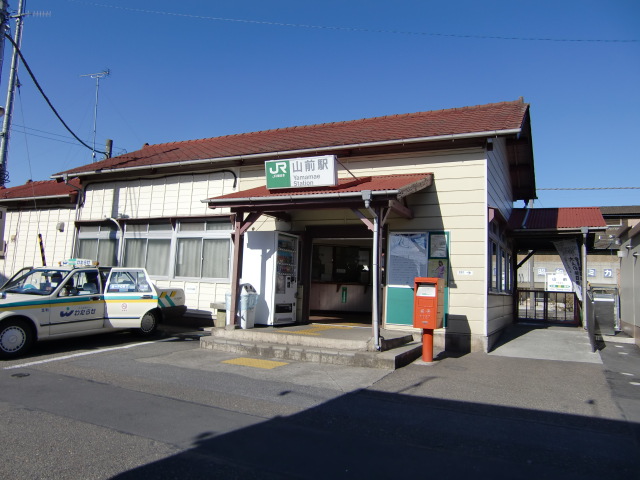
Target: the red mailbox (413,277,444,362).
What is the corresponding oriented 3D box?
[{"bbox_3d":[1.730,1.268,8.198,0.380,1.290,0.450,0,-5,25],"label":"red mailbox"}]

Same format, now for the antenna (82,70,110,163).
[{"bbox_3d":[-7.698,-4.180,17.701,0.920,3.340,0.420,0,-5,20],"label":"antenna"}]

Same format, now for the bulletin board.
[{"bbox_3d":[1.829,0.730,9.757,1.190,1.800,0.080,0,-5,25],"label":"bulletin board"}]

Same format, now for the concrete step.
[{"bbox_3d":[0.016,1.854,9.200,3.450,0.175,2.400,0,-5,25],"label":"concrete step"}]

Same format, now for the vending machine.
[{"bbox_3d":[-1.025,0.799,10.844,0.750,1.845,1.000,0,-5,25],"label":"vending machine"}]

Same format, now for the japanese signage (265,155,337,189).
[{"bbox_3d":[-0.309,-1.116,8.746,1.320,0.500,0.160,0,-5,25],"label":"japanese signage"}]

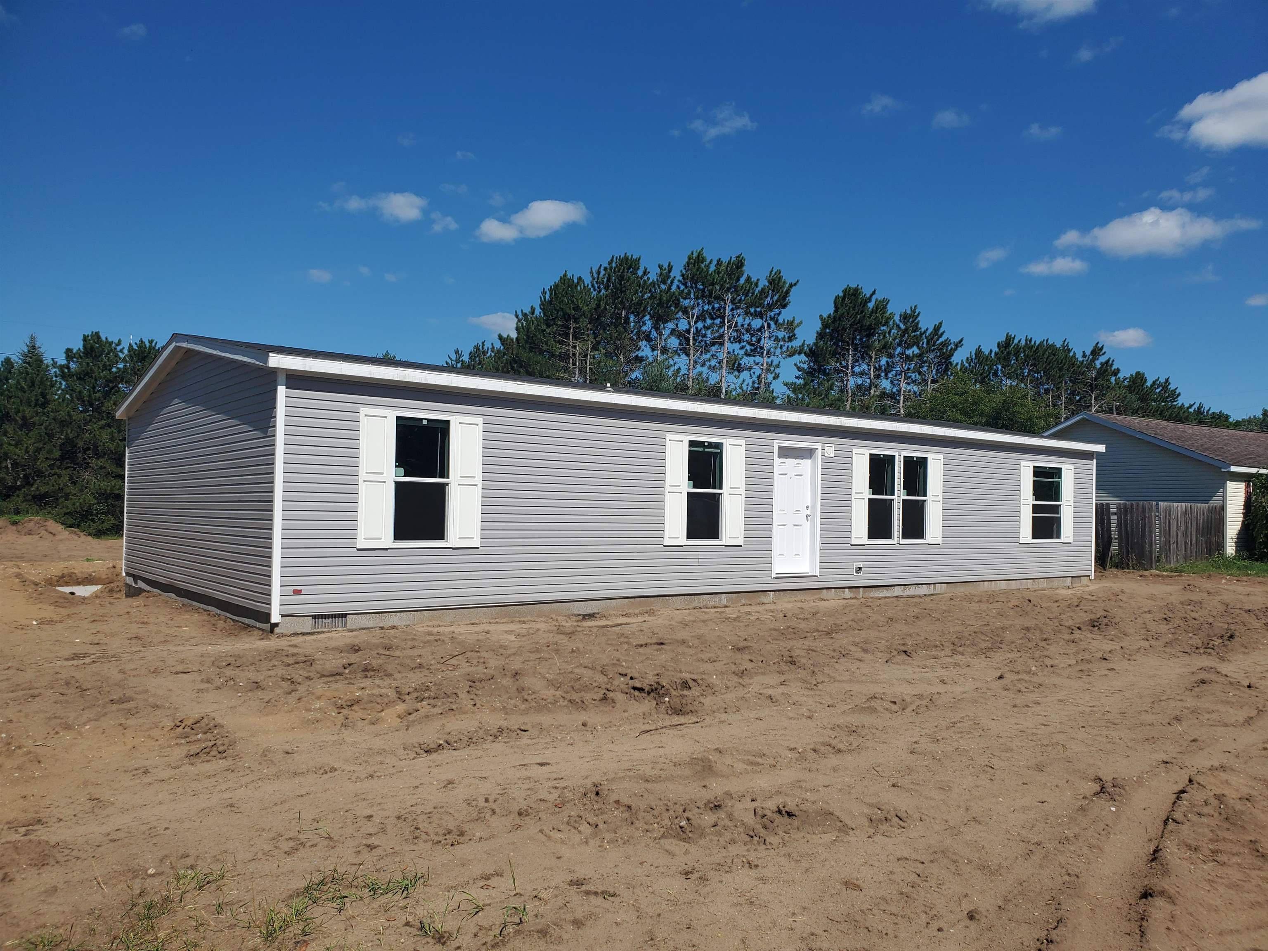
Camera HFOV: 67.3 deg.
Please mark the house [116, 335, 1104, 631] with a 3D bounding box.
[{"bbox_3d":[0.570,0.243,18.820,17.600,3.780,8.500,3,-3,-37],"label":"house"}]

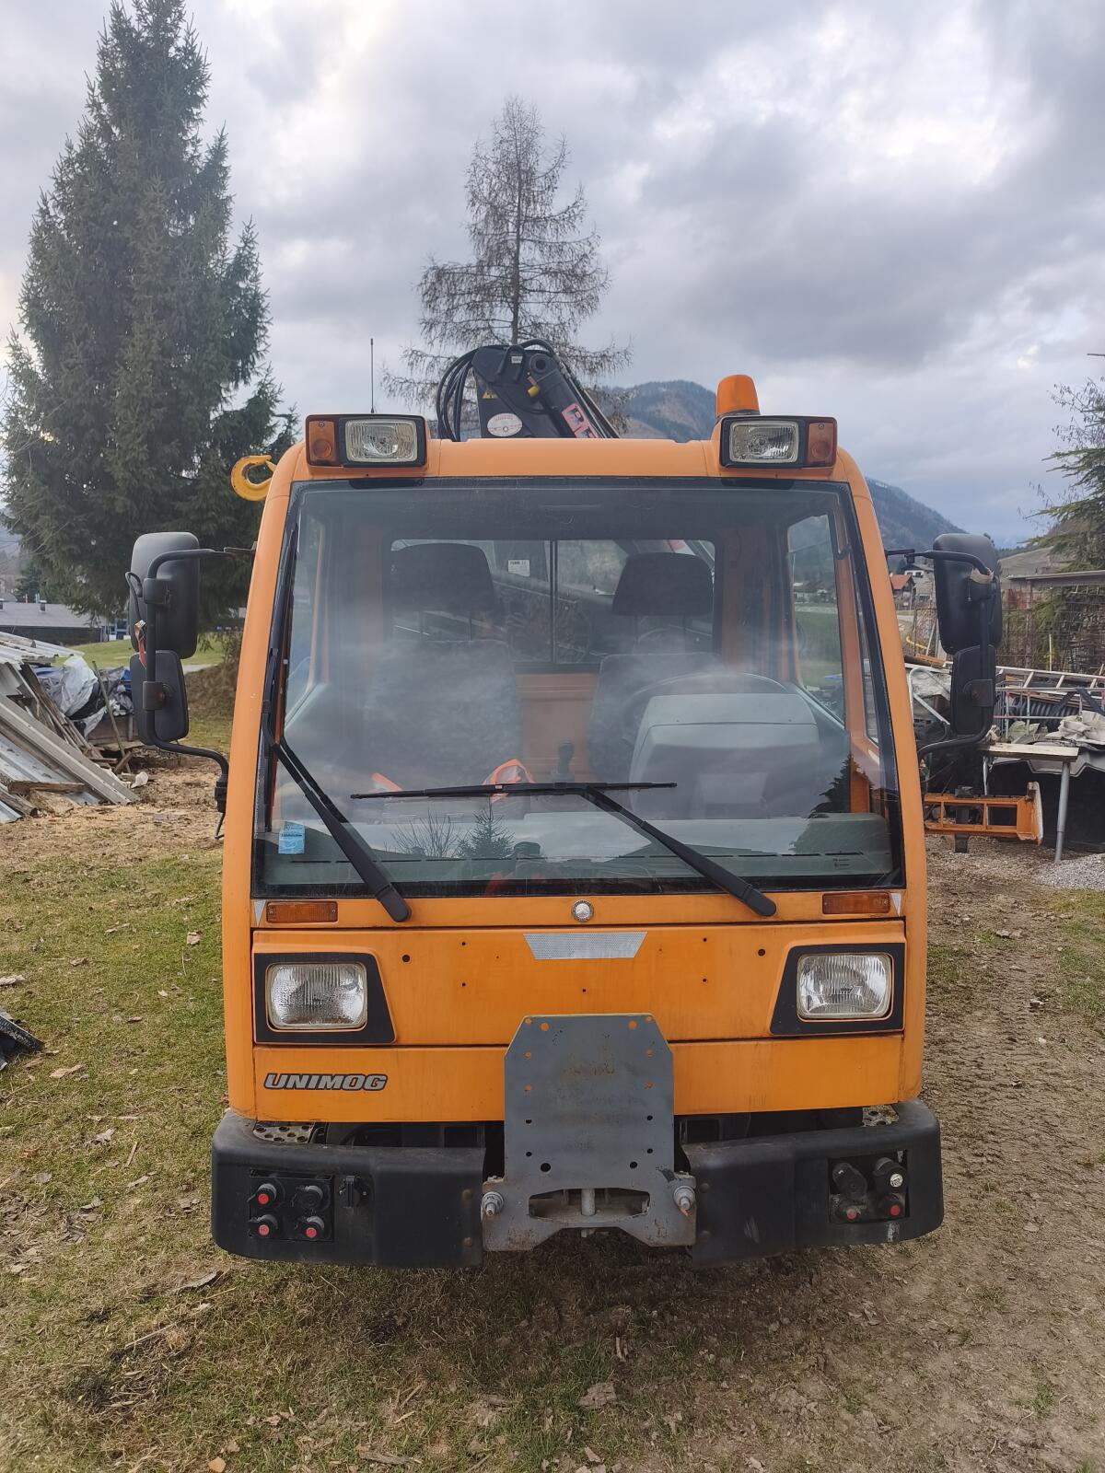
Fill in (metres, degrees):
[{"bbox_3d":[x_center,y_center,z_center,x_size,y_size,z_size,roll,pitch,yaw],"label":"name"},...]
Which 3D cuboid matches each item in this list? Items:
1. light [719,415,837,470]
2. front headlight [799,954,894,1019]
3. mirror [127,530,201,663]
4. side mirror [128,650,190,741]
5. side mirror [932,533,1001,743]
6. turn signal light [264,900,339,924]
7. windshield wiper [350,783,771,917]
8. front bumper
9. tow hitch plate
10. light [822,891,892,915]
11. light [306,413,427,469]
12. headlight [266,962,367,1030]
[{"bbox_3d":[0.527,-0.694,2.350,0.277,0.123,0.130,-1,6,-2],"label":"light"},{"bbox_3d":[0.621,0.529,2.130,0.200,0.146,0.080,-1,6,-2],"label":"front headlight"},{"bbox_3d":[-0.884,-0.319,2.240,0.145,0.280,0.090,1,6,10],"label":"mirror"},{"bbox_3d":[-0.898,-0.092,2.240,0.130,0.205,0.070,1,6,10],"label":"side mirror"},{"bbox_3d":[0.970,-0.229,2.300,0.140,0.478,0.100,-1,6,-10],"label":"side mirror"},{"bbox_3d":[-0.525,0.367,2.060,0.152,0.047,0.030,-1,6,-2],"label":"turn signal light"},{"bbox_3d":[0.022,0.238,2.085,0.889,0.273,0.070,-1,-6,-2],"label":"windshield wiper"},{"bbox_3d":[0.055,0.973,2.167,1.580,0.220,0.290,-1,6,-2],"label":"front bumper"},{"bbox_3d":[0.074,0.825,2.050,0.434,0.463,0.090,-1,6,-2],"label":"tow hitch plate"},{"bbox_3d":[0.650,0.355,2.100,0.148,0.048,0.030,-1,6,-2],"label":"light"},{"bbox_3d":[-0.429,-0.685,2.310,0.274,0.121,0.130,-1,6,-2],"label":"light"},{"bbox_3d":[-0.494,0.541,2.090,0.206,0.143,0.080,-1,6,-2],"label":"headlight"}]

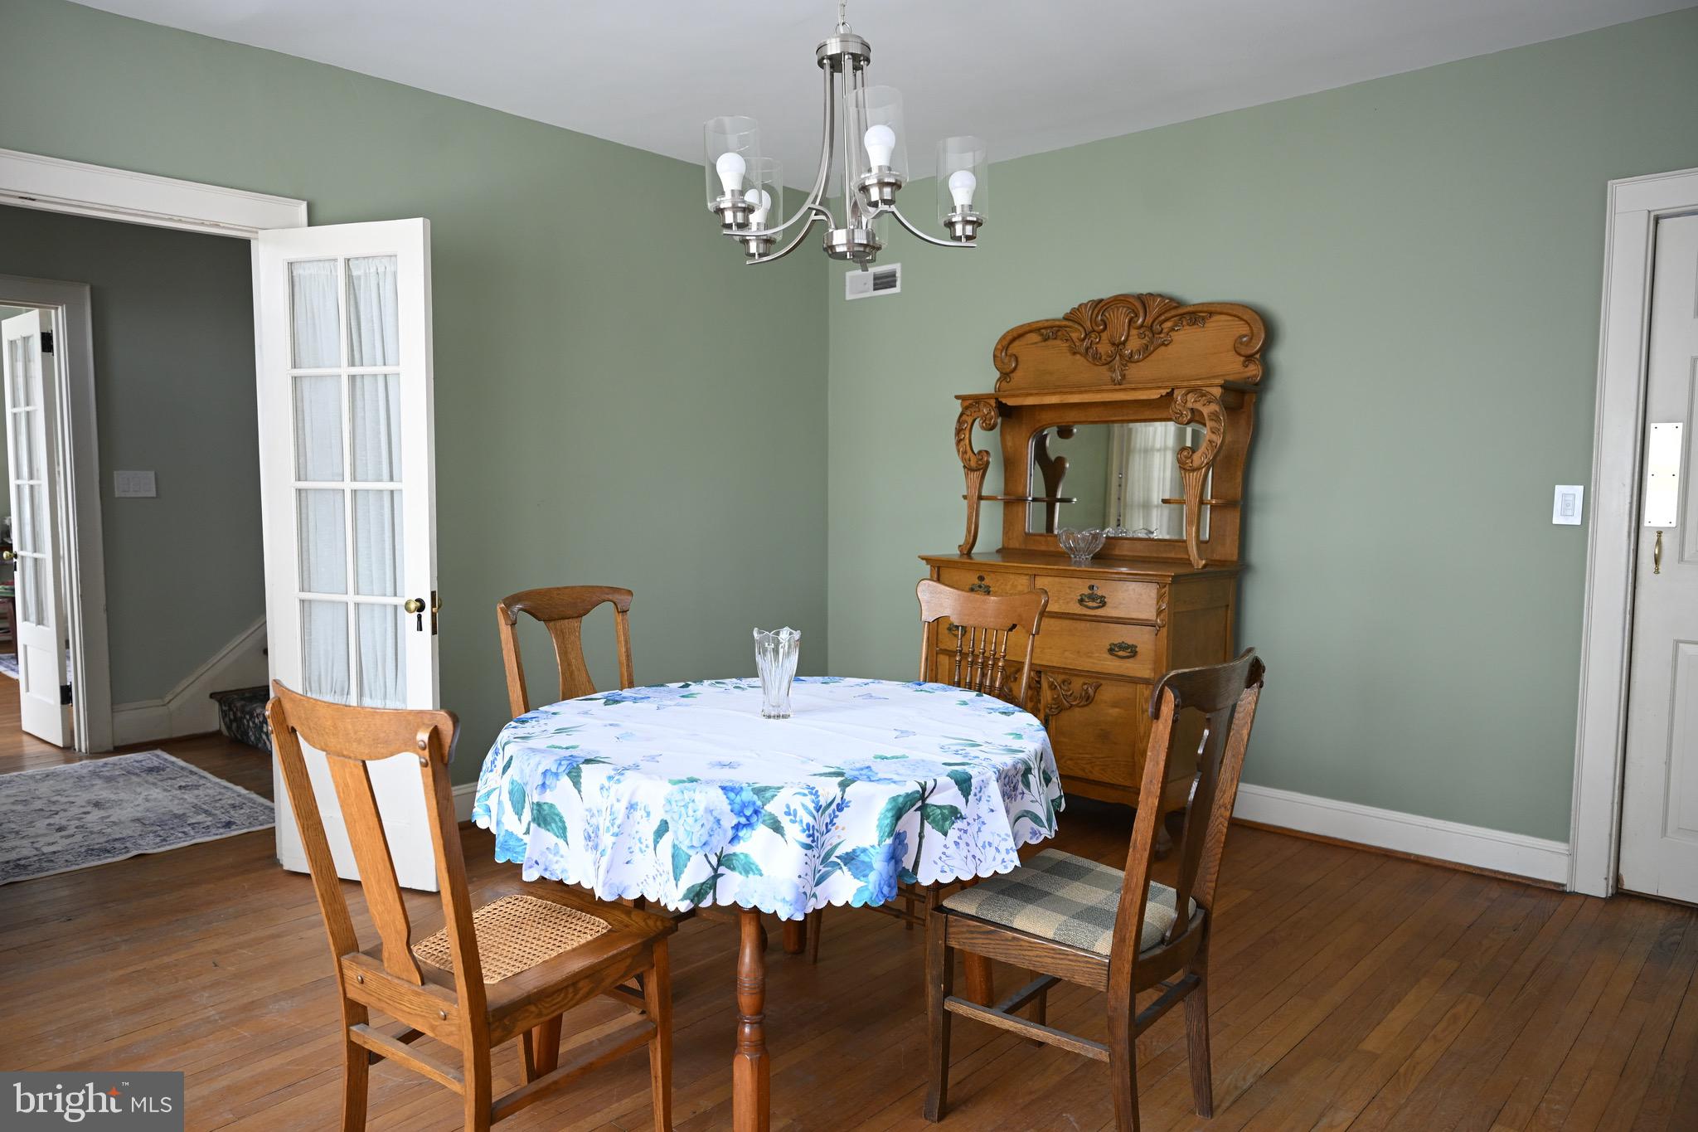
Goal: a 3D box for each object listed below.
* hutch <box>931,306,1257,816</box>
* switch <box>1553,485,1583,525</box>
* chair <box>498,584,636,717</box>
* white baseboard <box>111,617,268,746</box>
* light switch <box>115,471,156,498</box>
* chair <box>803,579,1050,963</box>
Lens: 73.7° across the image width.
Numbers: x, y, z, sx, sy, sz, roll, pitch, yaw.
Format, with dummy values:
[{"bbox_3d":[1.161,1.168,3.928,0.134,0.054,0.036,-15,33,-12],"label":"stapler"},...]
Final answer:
[{"bbox_3d":[0.869,-0.042,4.255,0.480,1.966,1.190,-4,7,-44],"label":"hutch"},{"bbox_3d":[2.184,-0.184,3.435,0.074,0.119,0.012,4,6,42],"label":"switch"},{"bbox_3d":[-0.582,0.567,2.938,0.530,0.960,0.440,5,6,43],"label":"chair"},{"bbox_3d":[-3.209,0.550,5.543,0.030,0.550,0.720,4,6,42],"label":"white baseboard"},{"bbox_3d":[-3.351,-0.383,5.316,0.012,0.119,0.166,4,6,42],"label":"light switch"},{"bbox_3d":[0.228,0.556,2.952,0.450,0.985,0.520,4,6,40],"label":"chair"}]

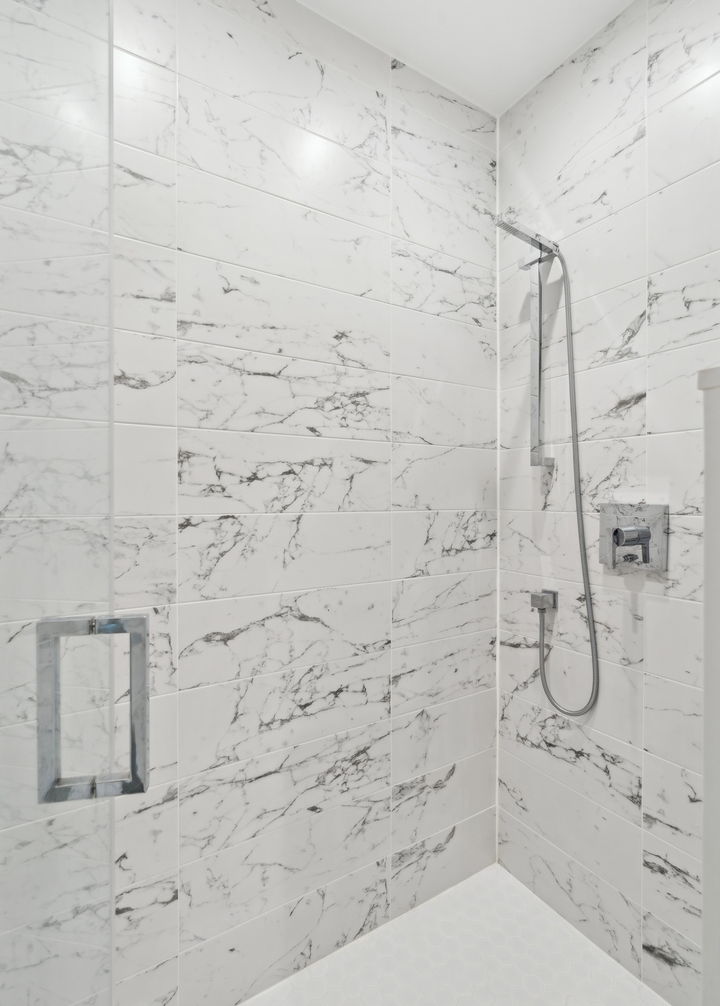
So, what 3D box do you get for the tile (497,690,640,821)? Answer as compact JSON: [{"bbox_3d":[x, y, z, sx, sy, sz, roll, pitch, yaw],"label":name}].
[{"bbox_3d":[0.612,0.744,1.459,0.010,0.203,0.490,0,0,-32],"label":"tile"}]

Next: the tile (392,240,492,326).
[{"bbox_3d":[0.283,-0.685,1.531,0.447,0.202,0.010,0,0,-32],"label":"tile"}]

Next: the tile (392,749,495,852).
[{"bbox_3d":[0.284,0.947,1.554,0.449,0.203,0.010,0,0,-32],"label":"tile"}]

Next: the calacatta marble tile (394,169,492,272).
[{"bbox_3d":[0.284,-0.893,1.540,0.449,0.203,0.010,0,0,-32],"label":"calacatta marble tile"}]

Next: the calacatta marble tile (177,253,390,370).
[{"bbox_3d":[-0.167,-0.480,1.267,0.598,0.202,0.012,0,0,-31],"label":"calacatta marble tile"}]

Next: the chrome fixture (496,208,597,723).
[{"bbox_3d":[0.483,-0.071,1.339,0.312,1.348,0.249,0,0,-32],"label":"chrome fixture"}]

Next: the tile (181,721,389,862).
[{"bbox_3d":[-0.167,0.743,1.276,0.598,0.202,0.012,0,0,-31],"label":"tile"}]

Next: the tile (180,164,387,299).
[{"bbox_3d":[-0.165,-0.687,1.266,0.601,0.203,0.010,0,0,-32],"label":"tile"}]

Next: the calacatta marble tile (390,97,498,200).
[{"bbox_3d":[0.281,-1.094,1.535,0.446,0.202,0.012,0,0,-31],"label":"calacatta marble tile"}]

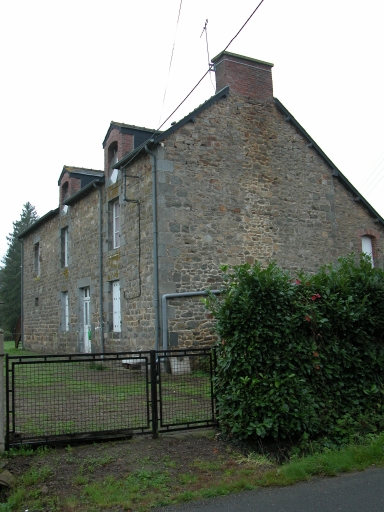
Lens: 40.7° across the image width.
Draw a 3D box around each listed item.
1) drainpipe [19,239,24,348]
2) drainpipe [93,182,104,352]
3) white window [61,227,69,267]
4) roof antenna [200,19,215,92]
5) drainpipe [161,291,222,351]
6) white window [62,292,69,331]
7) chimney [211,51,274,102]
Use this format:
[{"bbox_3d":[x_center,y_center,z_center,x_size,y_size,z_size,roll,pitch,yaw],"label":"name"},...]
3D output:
[{"bbox_3d":[-9.681,2.116,29.347,0.280,6.400,0.110,2,-8,-30],"label":"drainpipe"},{"bbox_3d":[-3.292,0.507,18.291,0.300,6.300,0.110,2,-8,-30],"label":"drainpipe"},{"bbox_3d":[-5.439,-0.347,22.779,0.140,1.720,1.060,2,-8,-30],"label":"white window"},{"bbox_3d":[0.531,-6.579,17.222,0.300,2.250,1.100,-1,-7,-11],"label":"roof antenna"},{"bbox_3d":[0.075,1.983,14.958,2.100,2.080,0.140,2,-8,-30],"label":"drainpipe"},{"bbox_3d":[-5.342,2.411,22.446,0.140,1.700,1.060,2,-8,-30],"label":"white window"},{"bbox_3d":[1.773,-5.956,17.574,2.060,1.320,0.800,2,-8,-30],"label":"chimney"}]

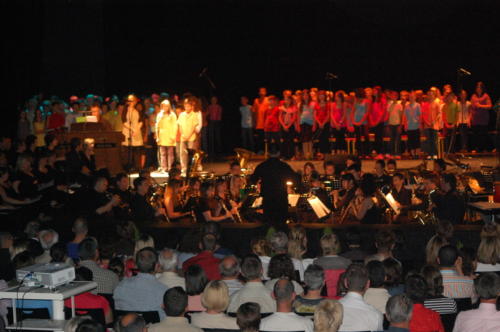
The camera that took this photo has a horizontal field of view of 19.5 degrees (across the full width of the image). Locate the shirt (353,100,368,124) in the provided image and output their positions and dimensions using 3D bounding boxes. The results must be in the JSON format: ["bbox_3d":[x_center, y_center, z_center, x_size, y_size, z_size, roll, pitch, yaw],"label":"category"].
[{"bbox_3d":[2.314,-1.120,30.500,0.328,0.503,0.220,0,1,6],"label":"shirt"}]

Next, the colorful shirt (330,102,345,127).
[{"bbox_3d":[1.863,-1.096,31.000,0.310,0.510,0.200,1,6,7],"label":"colorful shirt"}]

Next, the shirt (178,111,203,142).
[{"bbox_3d":[-1.144,-0.759,28.000,0.452,0.615,0.250,0,1,-3],"label":"shirt"}]

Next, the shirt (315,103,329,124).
[{"bbox_3d":[1.522,-1.117,31.000,0.310,0.480,0.200,0,6,5],"label":"shirt"}]

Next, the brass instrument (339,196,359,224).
[{"bbox_3d":[1.204,0.538,17.800,0.120,0.450,0.110,29,9,-12],"label":"brass instrument"}]

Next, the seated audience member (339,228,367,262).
[{"bbox_3d":[1.076,1.309,15.614,0.470,1.250,0.720,0,6,-3],"label":"seated audience member"}]

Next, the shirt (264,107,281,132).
[{"bbox_3d":[0.473,-0.977,30.600,0.340,0.540,0.220,0,6,0],"label":"shirt"}]

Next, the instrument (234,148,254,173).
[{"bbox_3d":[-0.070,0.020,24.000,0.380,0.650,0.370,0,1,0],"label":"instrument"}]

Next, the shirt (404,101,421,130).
[{"bbox_3d":[3.403,-1.037,30.500,0.328,0.586,0.220,0,1,6],"label":"shirt"}]

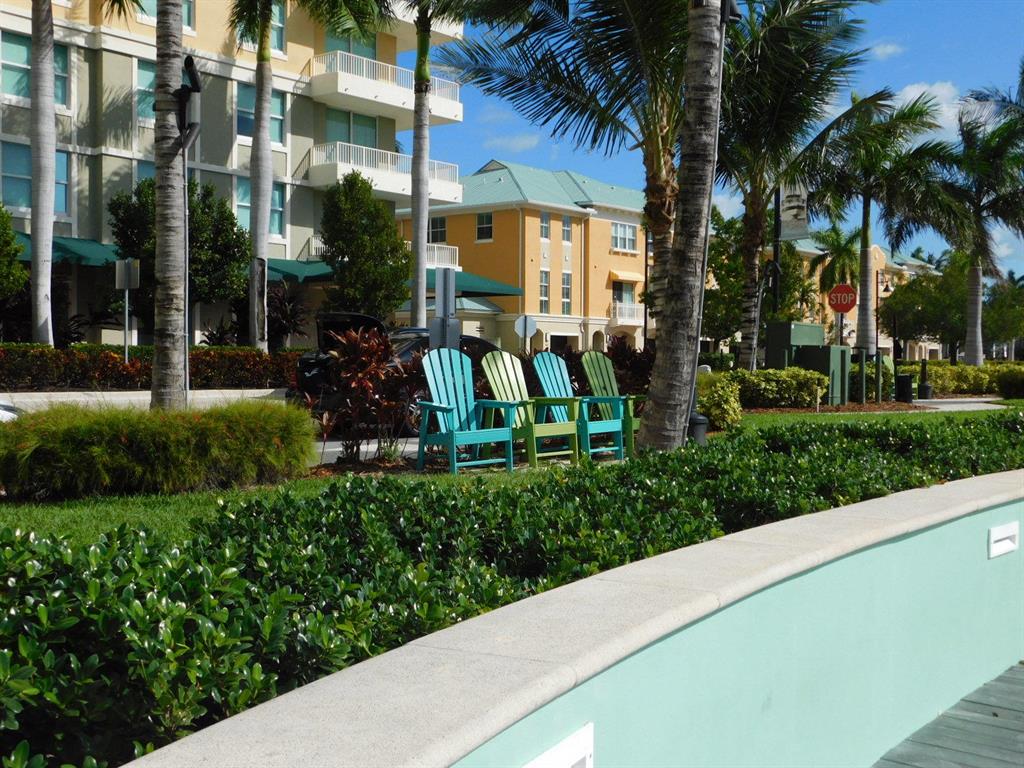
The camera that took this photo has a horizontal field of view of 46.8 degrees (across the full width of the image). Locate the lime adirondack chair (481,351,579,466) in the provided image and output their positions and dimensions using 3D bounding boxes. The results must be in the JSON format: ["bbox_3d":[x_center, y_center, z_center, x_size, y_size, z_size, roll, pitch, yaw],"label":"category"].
[{"bbox_3d":[0.134,0.202,10.454,0.692,1.036,0.809,-2,1,-44],"label":"lime adirondack chair"}]

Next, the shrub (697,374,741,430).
[{"bbox_3d":[2.812,0.236,16.204,0.720,0.820,0.720,0,1,0],"label":"shrub"}]

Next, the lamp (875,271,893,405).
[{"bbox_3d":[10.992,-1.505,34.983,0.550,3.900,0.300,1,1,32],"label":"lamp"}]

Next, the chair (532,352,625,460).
[{"bbox_3d":[0.600,0.200,11.144,0.809,1.036,0.692,0,1,42],"label":"chair"}]

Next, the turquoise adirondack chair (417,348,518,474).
[{"bbox_3d":[-0.396,0.226,9.803,0.692,1.036,0.809,-1,1,-28],"label":"turquoise adirondack chair"}]

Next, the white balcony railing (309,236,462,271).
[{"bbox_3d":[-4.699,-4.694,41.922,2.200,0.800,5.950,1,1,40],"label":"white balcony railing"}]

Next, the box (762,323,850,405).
[{"bbox_3d":[6.565,-0.438,25.758,1.450,1.760,1.600,1,1,40],"label":"box"}]

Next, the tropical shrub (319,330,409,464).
[{"bbox_3d":[-1.412,0.081,11.402,0.920,1.270,0.850,0,1,0],"label":"tropical shrub"}]

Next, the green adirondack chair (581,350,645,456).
[{"bbox_3d":[1.075,0.180,11.571,0.809,1.036,0.692,0,1,45],"label":"green adirondack chair"}]

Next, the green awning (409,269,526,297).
[{"bbox_3d":[-2.375,-3.763,42.396,2.900,1.000,5.100,1,1,40],"label":"green awning"}]

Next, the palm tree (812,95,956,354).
[{"bbox_3d":[9.769,-3.526,30.956,3.600,7.900,3.600,0,1,0],"label":"palm tree"}]

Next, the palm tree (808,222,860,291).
[{"bbox_3d":[15.866,-3.912,57.954,2.800,8.100,2.800,0,1,0],"label":"palm tree"}]

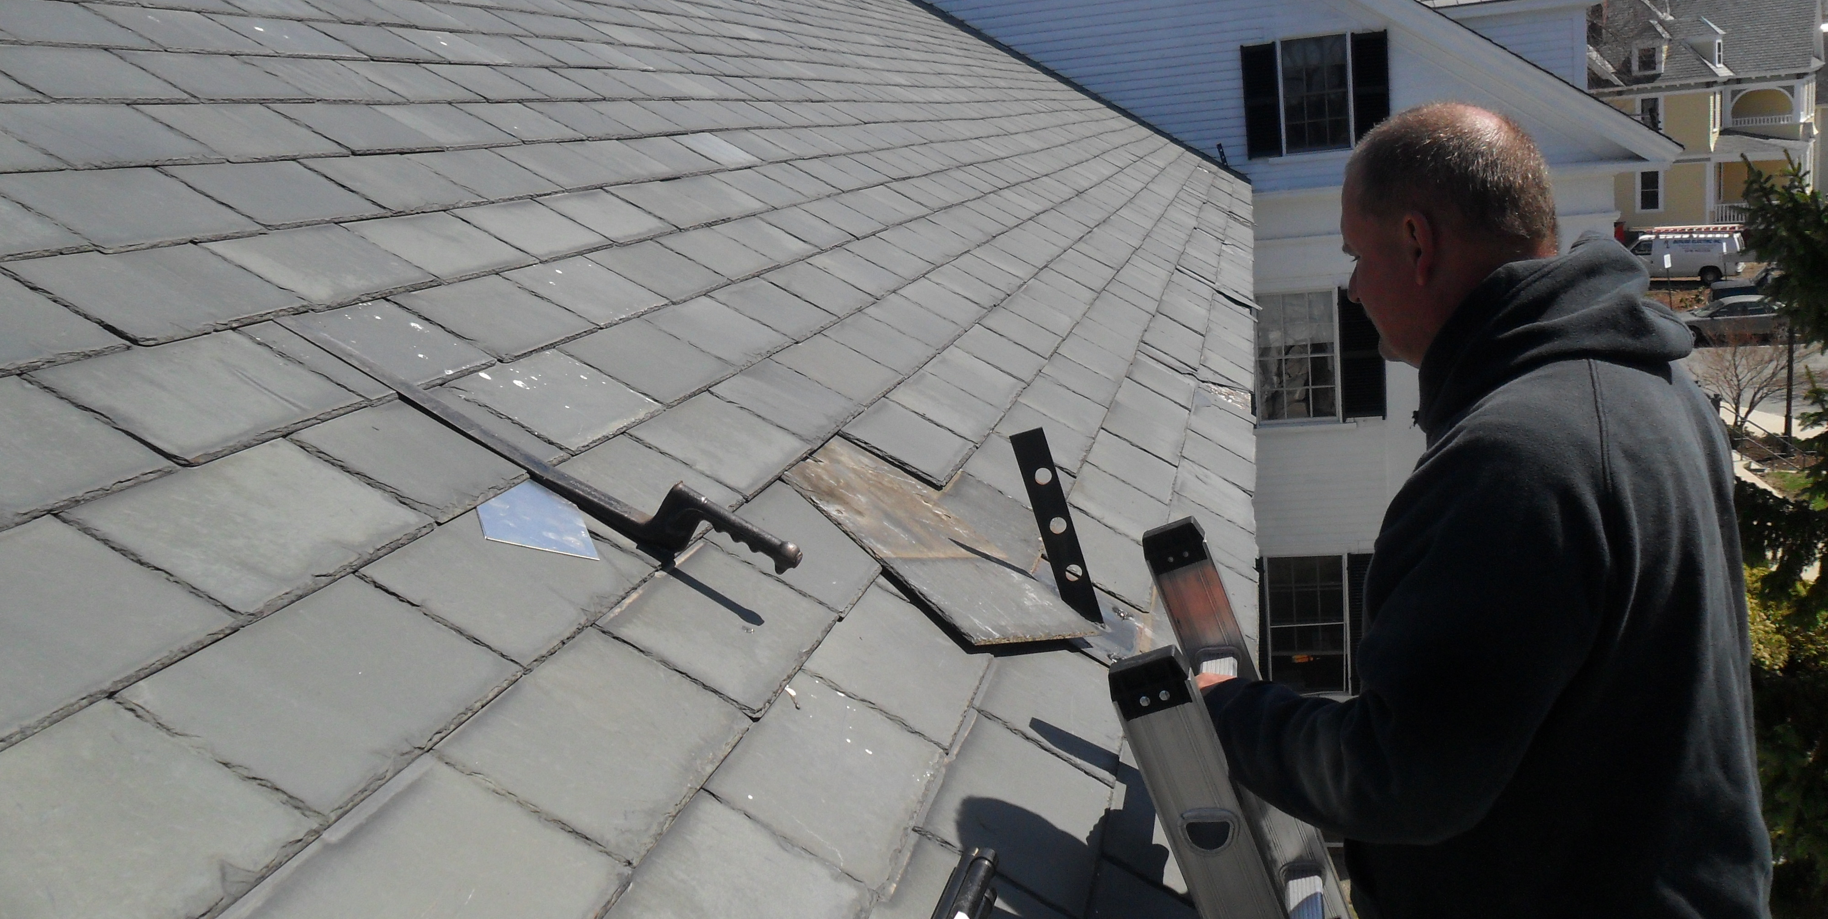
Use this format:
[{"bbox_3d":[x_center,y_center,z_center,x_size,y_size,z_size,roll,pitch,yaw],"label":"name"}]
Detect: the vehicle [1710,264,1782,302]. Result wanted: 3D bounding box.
[{"bbox_3d":[32.090,-6.291,52.562,4.750,1.650,1.850,0,13,25],"label":"vehicle"}]

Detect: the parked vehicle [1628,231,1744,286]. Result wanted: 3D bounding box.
[{"bbox_3d":[34.093,-8.950,63.535,5.500,2.100,2.000,6,17,43],"label":"parked vehicle"}]

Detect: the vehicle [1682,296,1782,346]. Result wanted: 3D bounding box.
[{"bbox_3d":[27.267,-4.590,47.037,4.750,1.450,1.800,0,13,25],"label":"vehicle"}]

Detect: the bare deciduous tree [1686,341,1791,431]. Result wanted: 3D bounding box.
[{"bbox_3d":[20.994,-1.928,36.252,2.500,2.350,2.600,0,13,25],"label":"bare deciduous tree"}]

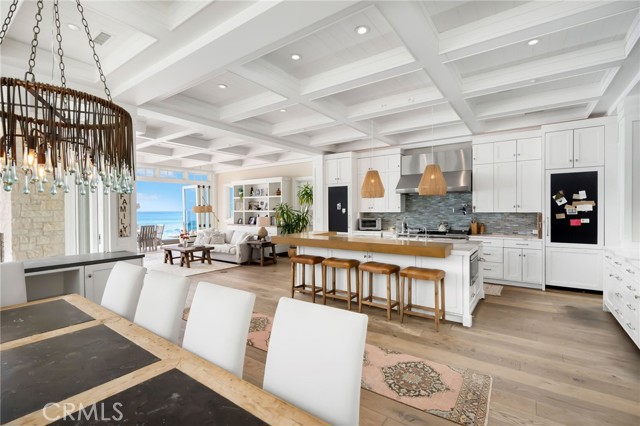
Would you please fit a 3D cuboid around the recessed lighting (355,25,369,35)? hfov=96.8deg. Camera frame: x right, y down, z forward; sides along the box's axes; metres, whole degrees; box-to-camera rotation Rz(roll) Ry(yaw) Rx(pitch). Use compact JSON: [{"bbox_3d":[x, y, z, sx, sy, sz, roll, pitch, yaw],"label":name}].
[{"bbox_3d":[0.426,-1.888,2.960,0.161,0.030,0.161,0,0,0],"label":"recessed lighting"}]

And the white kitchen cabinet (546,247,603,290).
[{"bbox_3d":[4.438,0.930,5.026,0.740,0.678,0.600,0,0,35],"label":"white kitchen cabinet"}]

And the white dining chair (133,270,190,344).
[{"bbox_3d":[-1.141,0.898,1.669,0.480,0.970,0.600,0,0,35],"label":"white dining chair"}]

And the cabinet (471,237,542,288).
[{"bbox_3d":[3.661,0.907,5.644,1.156,0.915,0.623,0,0,36],"label":"cabinet"}]

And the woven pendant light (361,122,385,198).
[{"bbox_3d":[0.991,-0.994,5.286,0.432,1.457,0.432,0,0,0],"label":"woven pendant light"}]

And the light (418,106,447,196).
[{"bbox_3d":[1.675,-0.927,4.219,0.400,1.342,0.400,0,0,35],"label":"light"}]

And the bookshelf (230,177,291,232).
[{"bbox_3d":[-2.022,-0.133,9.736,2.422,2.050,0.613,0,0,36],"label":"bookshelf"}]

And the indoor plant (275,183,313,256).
[{"bbox_3d":[-0.720,0.240,8.401,1.120,2.230,1.100,0,0,35],"label":"indoor plant"}]

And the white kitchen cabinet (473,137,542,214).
[{"bbox_3d":[3.743,-0.727,5.745,1.146,1.447,0.342,0,0,36],"label":"white kitchen cabinet"}]

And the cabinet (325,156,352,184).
[{"bbox_3d":[0.633,-1.093,7.707,0.790,0.700,0.620,0,0,35],"label":"cabinet"}]

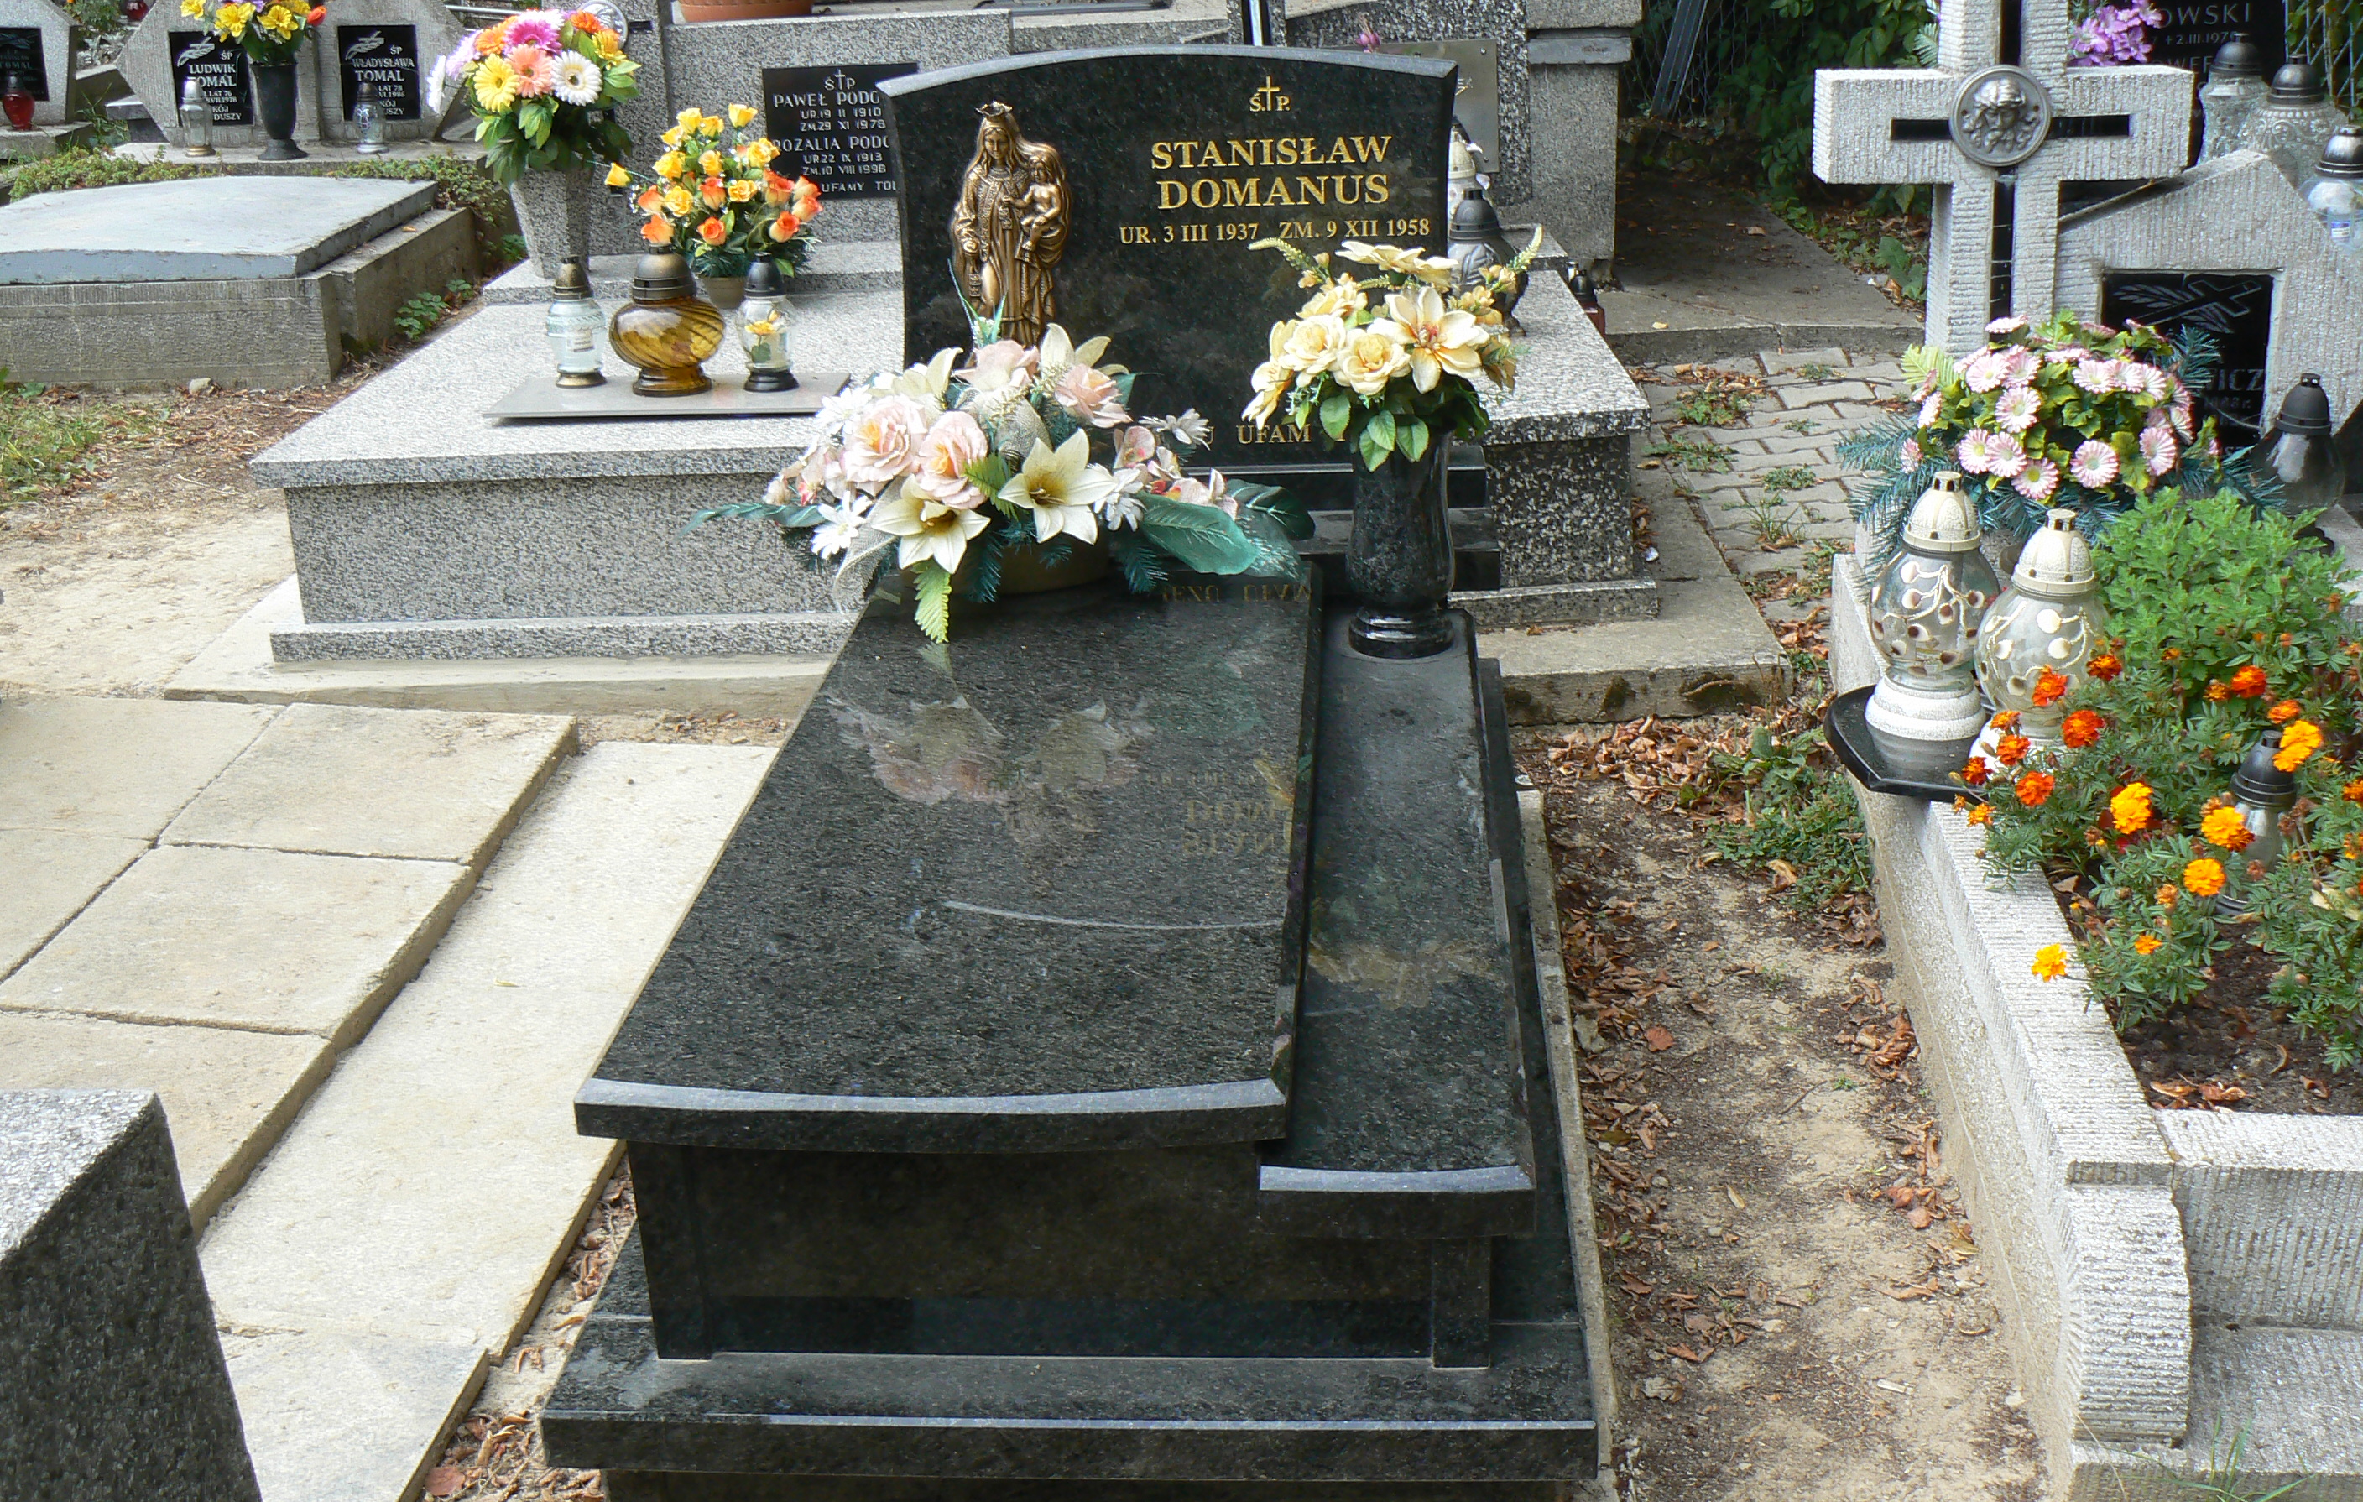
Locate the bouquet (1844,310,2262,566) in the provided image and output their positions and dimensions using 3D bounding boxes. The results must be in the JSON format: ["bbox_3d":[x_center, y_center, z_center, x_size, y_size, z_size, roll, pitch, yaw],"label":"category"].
[{"bbox_3d":[1.255,-0.449,3.566,0.582,0.330,0.427,-1,22,5],"label":"bouquet"}]

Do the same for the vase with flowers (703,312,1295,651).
[{"bbox_3d":[-0.238,-0.401,3.451,0.815,0.383,0.456,-1,22,5],"label":"vase with flowers"}]

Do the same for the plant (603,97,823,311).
[{"bbox_3d":[-1.079,-1.279,5.646,0.493,0.411,0.397,-2,22,2],"label":"plant"}]

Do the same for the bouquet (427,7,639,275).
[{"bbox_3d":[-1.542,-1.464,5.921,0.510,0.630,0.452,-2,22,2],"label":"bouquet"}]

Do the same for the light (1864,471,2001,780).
[{"bbox_3d":[0.950,-0.190,3.101,0.168,0.322,0.168,-1,22,5],"label":"light"}]

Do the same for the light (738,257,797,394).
[{"bbox_3d":[-0.814,-0.842,4.804,0.118,0.264,0.115,-2,22,2],"label":"light"}]

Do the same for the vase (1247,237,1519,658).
[{"bbox_3d":[0.272,-0.418,3.340,0.367,0.562,0.329,-1,22,5],"label":"vase"}]

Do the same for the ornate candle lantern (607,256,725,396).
[{"bbox_3d":[-1.012,-0.845,4.831,0.227,0.269,0.227,-2,22,2],"label":"ornate candle lantern"}]

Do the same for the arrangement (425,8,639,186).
[{"bbox_3d":[-1.548,-1.556,5.870,0.510,0.418,0.452,-2,22,2],"label":"arrangement"}]

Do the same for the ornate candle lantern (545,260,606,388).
[{"bbox_3d":[-1.149,-0.812,4.665,0.110,0.222,0.110,-1,22,5],"label":"ornate candle lantern"}]

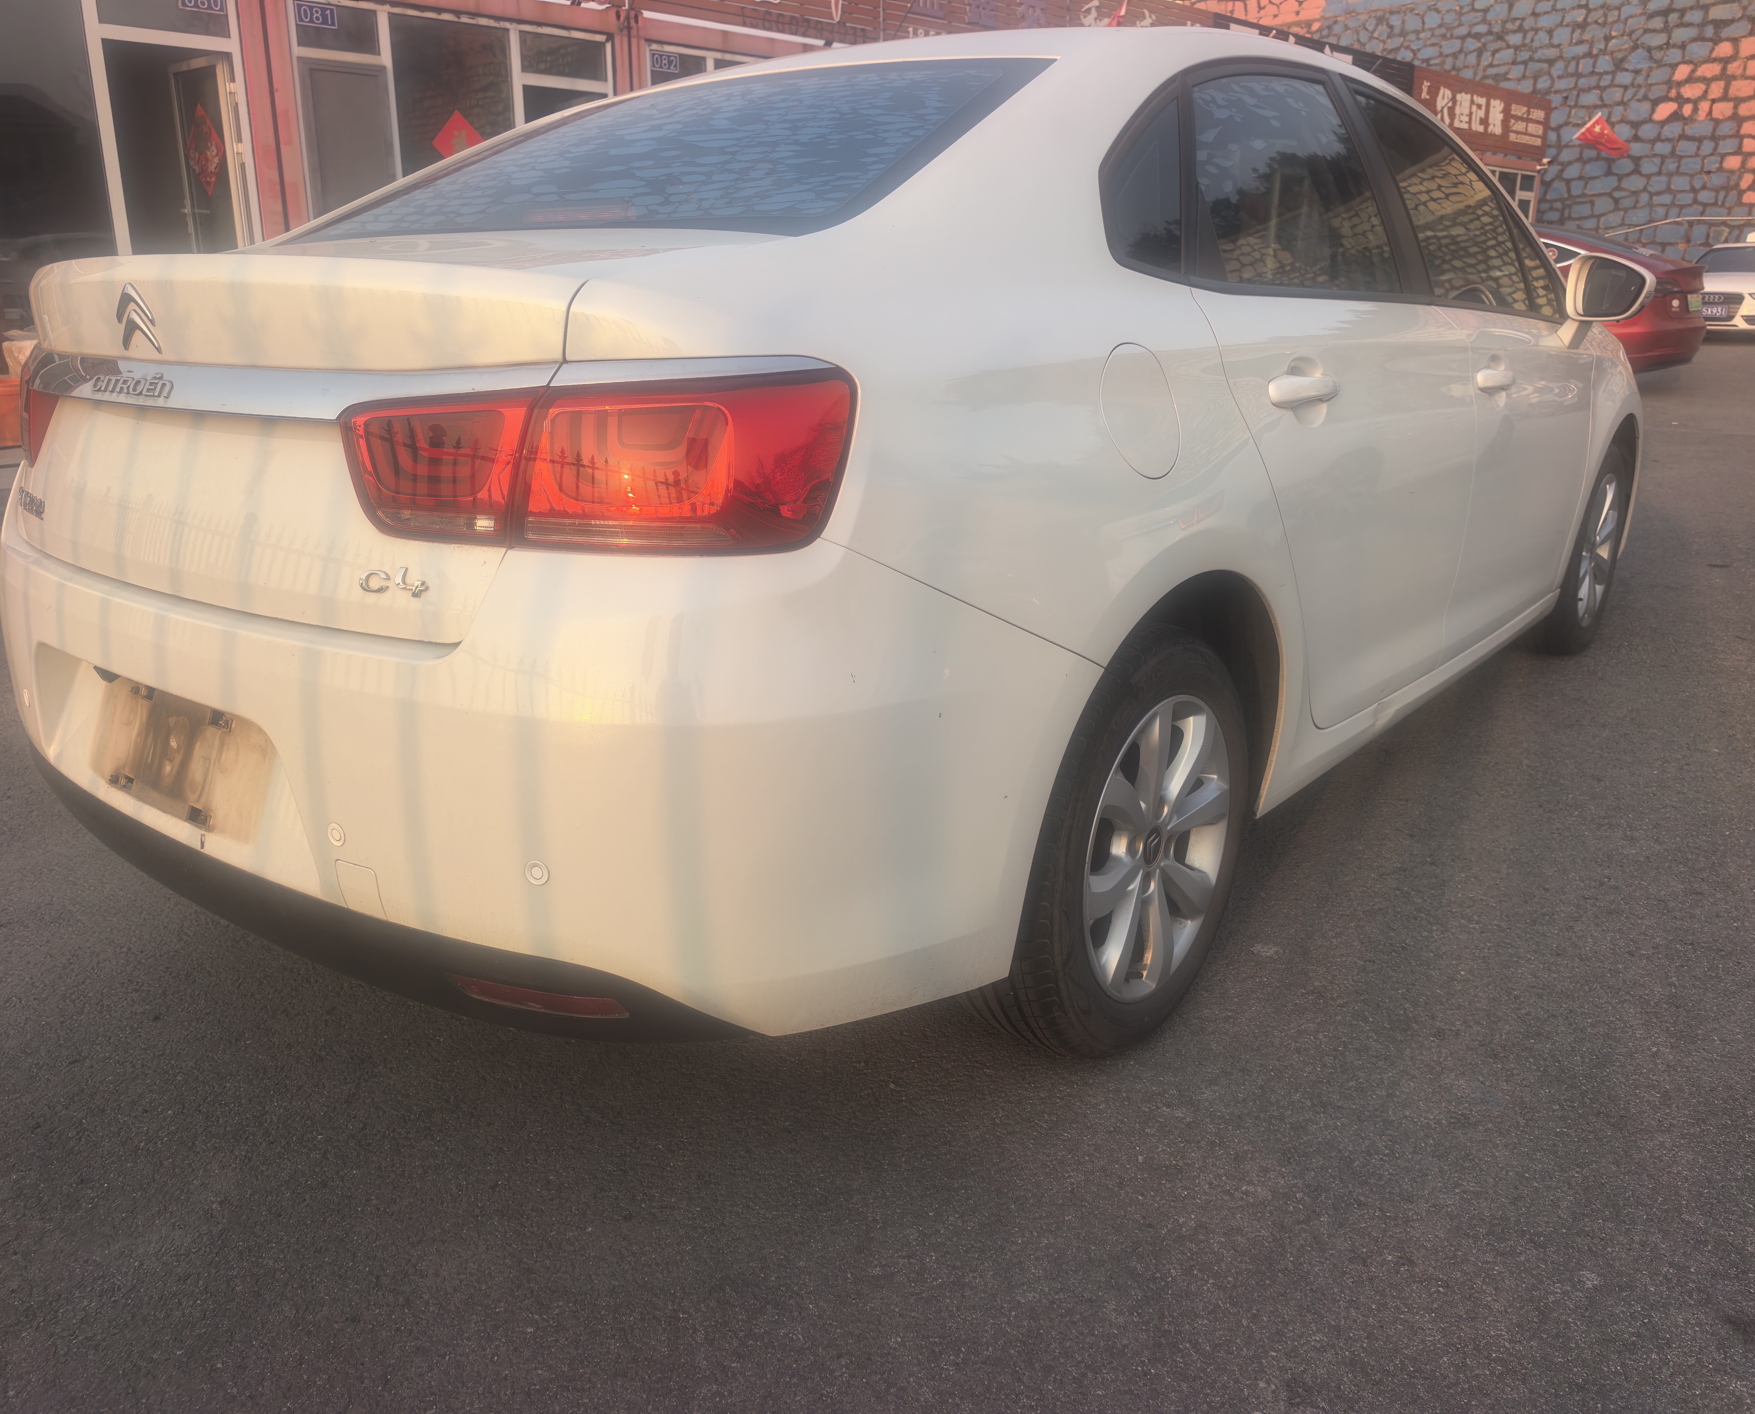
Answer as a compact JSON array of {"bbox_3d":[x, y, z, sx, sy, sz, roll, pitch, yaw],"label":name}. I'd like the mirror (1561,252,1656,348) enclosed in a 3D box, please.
[{"bbox_3d":[1.707,-0.946,3.059,0.200,0.210,0.150,13,22,38],"label":"mirror"}]

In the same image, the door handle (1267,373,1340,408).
[{"bbox_3d":[0.629,-0.467,1.936,0.052,0.047,0.235,13,22,38],"label":"door handle"}]

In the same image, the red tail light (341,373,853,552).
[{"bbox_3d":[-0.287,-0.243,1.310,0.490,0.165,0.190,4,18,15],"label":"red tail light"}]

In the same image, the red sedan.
[{"bbox_3d":[5.530,-3.950,12.850,4.690,1.440,1.850,18,25,42],"label":"red sedan"}]

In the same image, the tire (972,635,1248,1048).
[{"bbox_3d":[0.334,0.183,1.936,0.215,0.630,0.630,13,22,38],"label":"tire"}]

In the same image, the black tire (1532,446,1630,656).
[{"bbox_3d":[2.054,-0.475,3.924,0.215,0.630,0.630,13,22,38],"label":"black tire"}]

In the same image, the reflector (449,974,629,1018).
[{"bbox_3d":[-0.388,0.334,1.499,0.230,0.033,0.028,7,19,23],"label":"reflector"}]

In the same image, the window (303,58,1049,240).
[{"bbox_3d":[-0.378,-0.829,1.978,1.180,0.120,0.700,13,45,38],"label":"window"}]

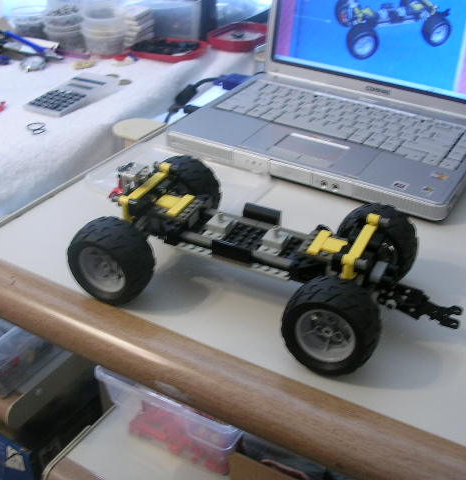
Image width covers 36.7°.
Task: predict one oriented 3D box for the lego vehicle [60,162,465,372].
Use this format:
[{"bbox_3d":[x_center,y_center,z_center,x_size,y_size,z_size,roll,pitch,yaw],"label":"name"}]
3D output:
[{"bbox_3d":[0.031,0.010,0.577,0.312,0.083,0.161,16,34,19],"label":"lego vehicle"}]

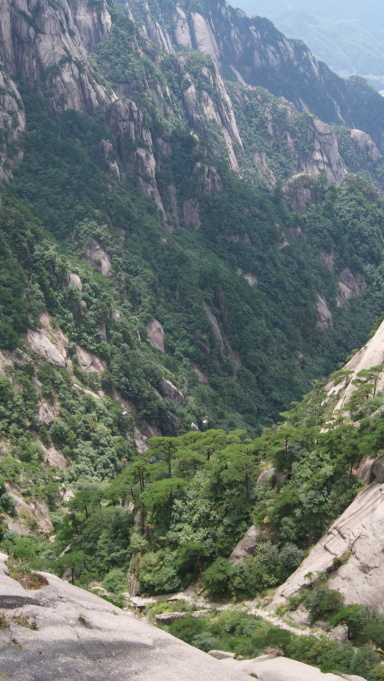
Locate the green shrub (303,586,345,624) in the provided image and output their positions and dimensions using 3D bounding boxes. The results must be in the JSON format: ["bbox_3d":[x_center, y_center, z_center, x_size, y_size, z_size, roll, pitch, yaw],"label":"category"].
[{"bbox_3d":[13.280,26.750,77.470,4.270,3.610,3.740,0,27,0],"label":"green shrub"}]

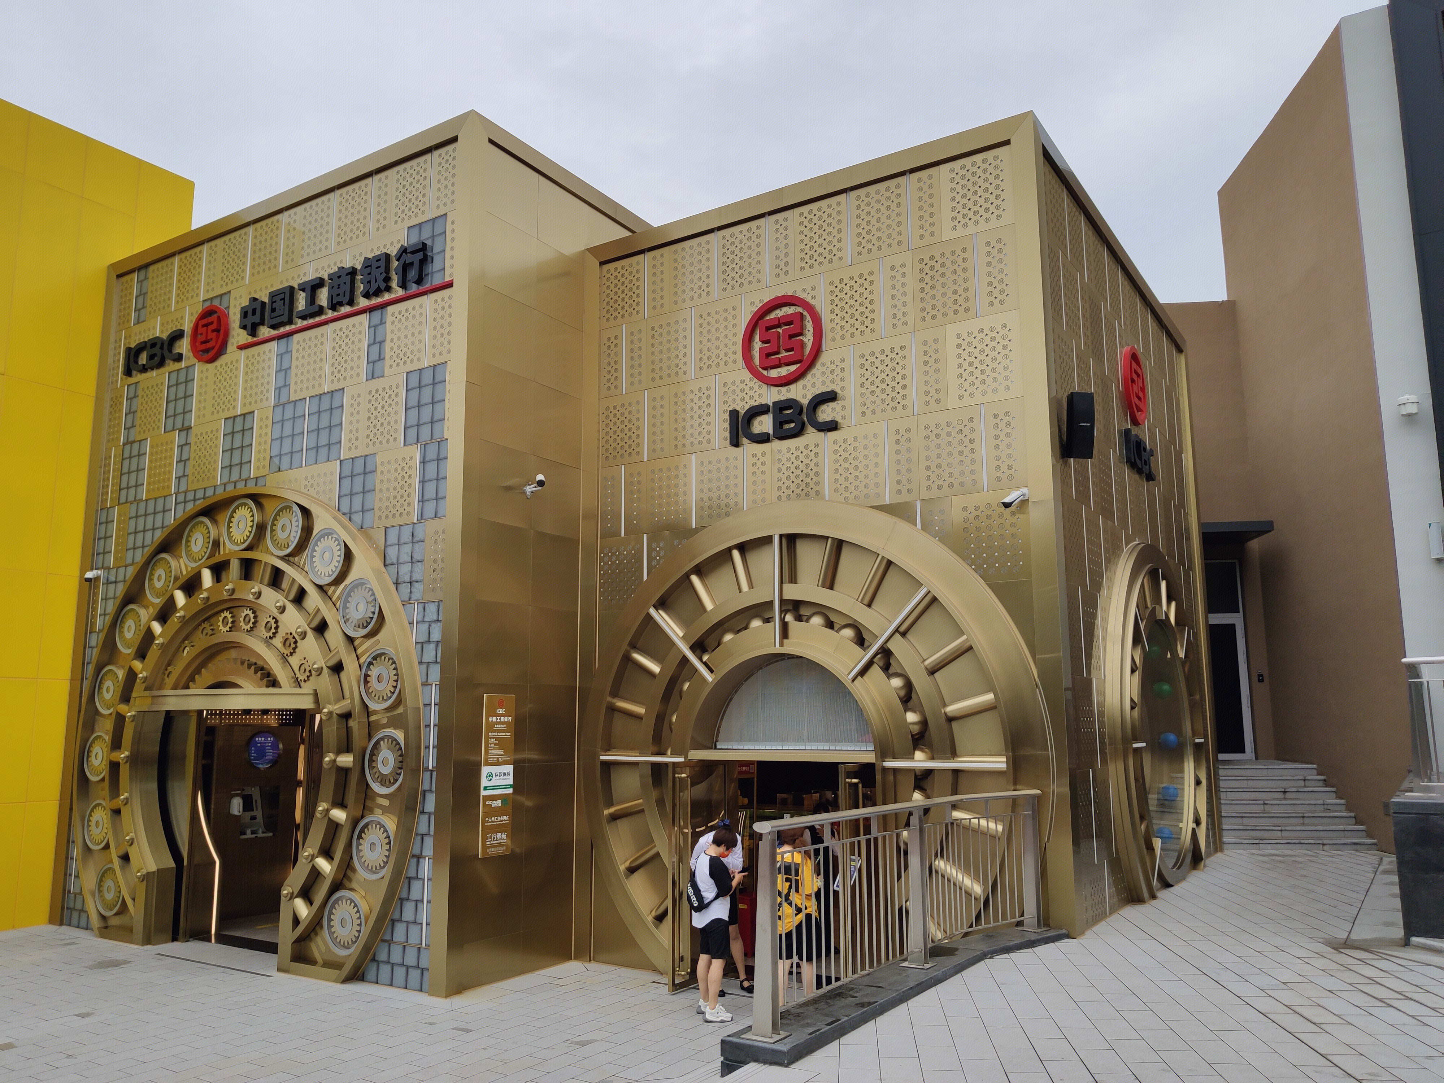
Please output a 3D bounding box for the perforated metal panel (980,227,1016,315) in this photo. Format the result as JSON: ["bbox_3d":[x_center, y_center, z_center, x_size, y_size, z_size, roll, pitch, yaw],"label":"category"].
[{"bbox_3d":[2.597,-2.545,10.204,0.364,0.836,0.040,-6,-11,33],"label":"perforated metal panel"}]

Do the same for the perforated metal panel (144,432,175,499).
[{"bbox_3d":[-7.026,-0.956,13.614,0.611,0.794,0.050,-6,-11,32],"label":"perforated metal panel"}]

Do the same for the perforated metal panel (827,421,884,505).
[{"bbox_3d":[1.328,-0.727,10.579,0.624,0.814,0.052,-6,-10,33],"label":"perforated metal panel"}]

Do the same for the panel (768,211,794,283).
[{"bbox_3d":[0.620,-3.002,11.099,0.298,0.767,0.040,-6,-11,33],"label":"panel"}]

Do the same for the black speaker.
[{"bbox_3d":[3.189,-1.034,9.650,0.215,0.580,0.185,0,2,-3],"label":"black speaker"}]

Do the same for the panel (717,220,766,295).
[{"bbox_3d":[0.213,-3.100,11.867,0.609,0.809,0.040,-6,-11,33],"label":"panel"}]

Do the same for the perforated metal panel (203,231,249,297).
[{"bbox_3d":[-6.369,-3.573,13.922,0.946,0.803,0.040,-6,-11,33],"label":"perforated metal panel"}]

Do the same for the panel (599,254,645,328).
[{"bbox_3d":[-1.103,-2.816,12.237,0.629,0.784,0.050,-6,-10,33],"label":"panel"}]

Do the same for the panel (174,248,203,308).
[{"bbox_3d":[-6.788,-3.369,13.849,0.602,0.794,0.050,-6,-11,32],"label":"panel"}]

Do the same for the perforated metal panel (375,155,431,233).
[{"bbox_3d":[-3.412,-3.667,11.534,0.891,0.727,0.060,-6,-11,32],"label":"perforated metal panel"}]

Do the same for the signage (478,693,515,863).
[{"bbox_3d":[-2.250,2.321,10.827,0.041,1.575,0.442,-6,-10,30],"label":"signage"}]

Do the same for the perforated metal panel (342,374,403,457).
[{"bbox_3d":[-3.636,-1.295,11.311,0.899,0.787,0.060,-6,-11,32],"label":"perforated metal panel"}]

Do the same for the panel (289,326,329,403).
[{"bbox_3d":[-4.733,-2.039,12.498,0.639,0.788,0.052,-6,-10,33],"label":"panel"}]

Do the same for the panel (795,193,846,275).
[{"bbox_3d":[0.977,-3.008,10.741,0.588,0.742,0.060,-6,-11,32],"label":"panel"}]

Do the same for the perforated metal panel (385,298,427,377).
[{"bbox_3d":[-3.431,-2.240,11.769,0.640,0.808,0.040,-6,-11,33],"label":"perforated metal panel"}]

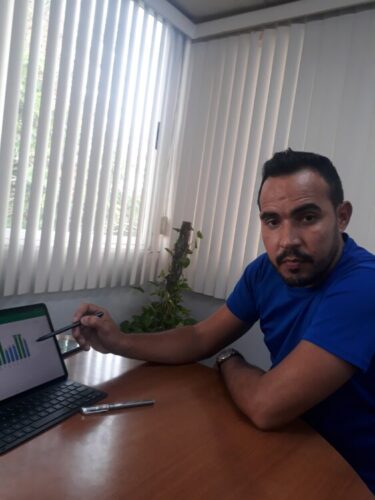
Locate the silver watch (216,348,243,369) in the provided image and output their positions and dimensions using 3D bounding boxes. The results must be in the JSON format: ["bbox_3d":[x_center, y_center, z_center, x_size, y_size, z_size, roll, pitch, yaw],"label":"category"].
[{"bbox_3d":[0.106,0.267,0.930,0.062,0.055,0.043,-34,6,-5],"label":"silver watch"}]

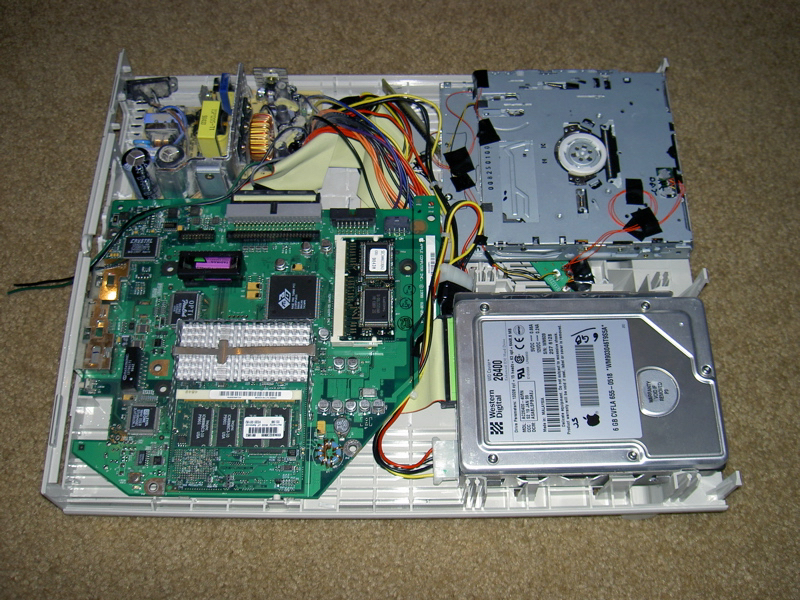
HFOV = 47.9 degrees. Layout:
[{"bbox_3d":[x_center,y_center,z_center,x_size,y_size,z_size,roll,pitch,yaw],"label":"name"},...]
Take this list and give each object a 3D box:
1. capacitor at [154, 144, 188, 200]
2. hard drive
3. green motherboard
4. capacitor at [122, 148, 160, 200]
[{"bbox_3d":[-0.144,-0.082,0.585,0.018,0.040,0.018,-1,65,0],"label":"capacitor"},{"bbox_3d":[0.106,0.051,0.523,0.147,0.025,0.102,-1,65,0],"label":"hard drive"},{"bbox_3d":[-0.080,0.017,0.521,0.210,0.028,0.190,-1,65,0],"label":"green motherboard"},{"bbox_3d":[-0.166,-0.081,0.584,0.018,0.040,0.018,-1,65,0],"label":"capacitor"}]

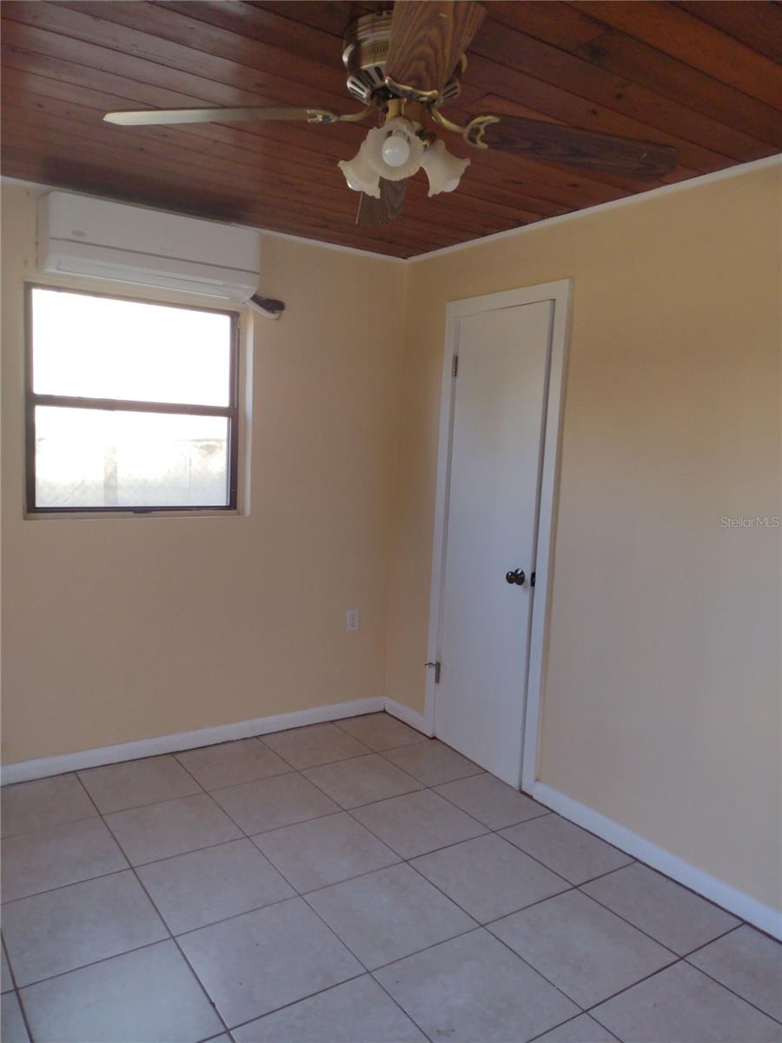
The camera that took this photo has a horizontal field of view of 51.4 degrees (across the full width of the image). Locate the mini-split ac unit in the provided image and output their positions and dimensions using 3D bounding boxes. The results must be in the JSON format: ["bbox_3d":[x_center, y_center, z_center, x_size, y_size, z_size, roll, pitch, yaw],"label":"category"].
[{"bbox_3d":[-0.954,-1.082,3.263,0.828,0.277,0.217,-2,9,-34],"label":"mini-split ac unit"}]

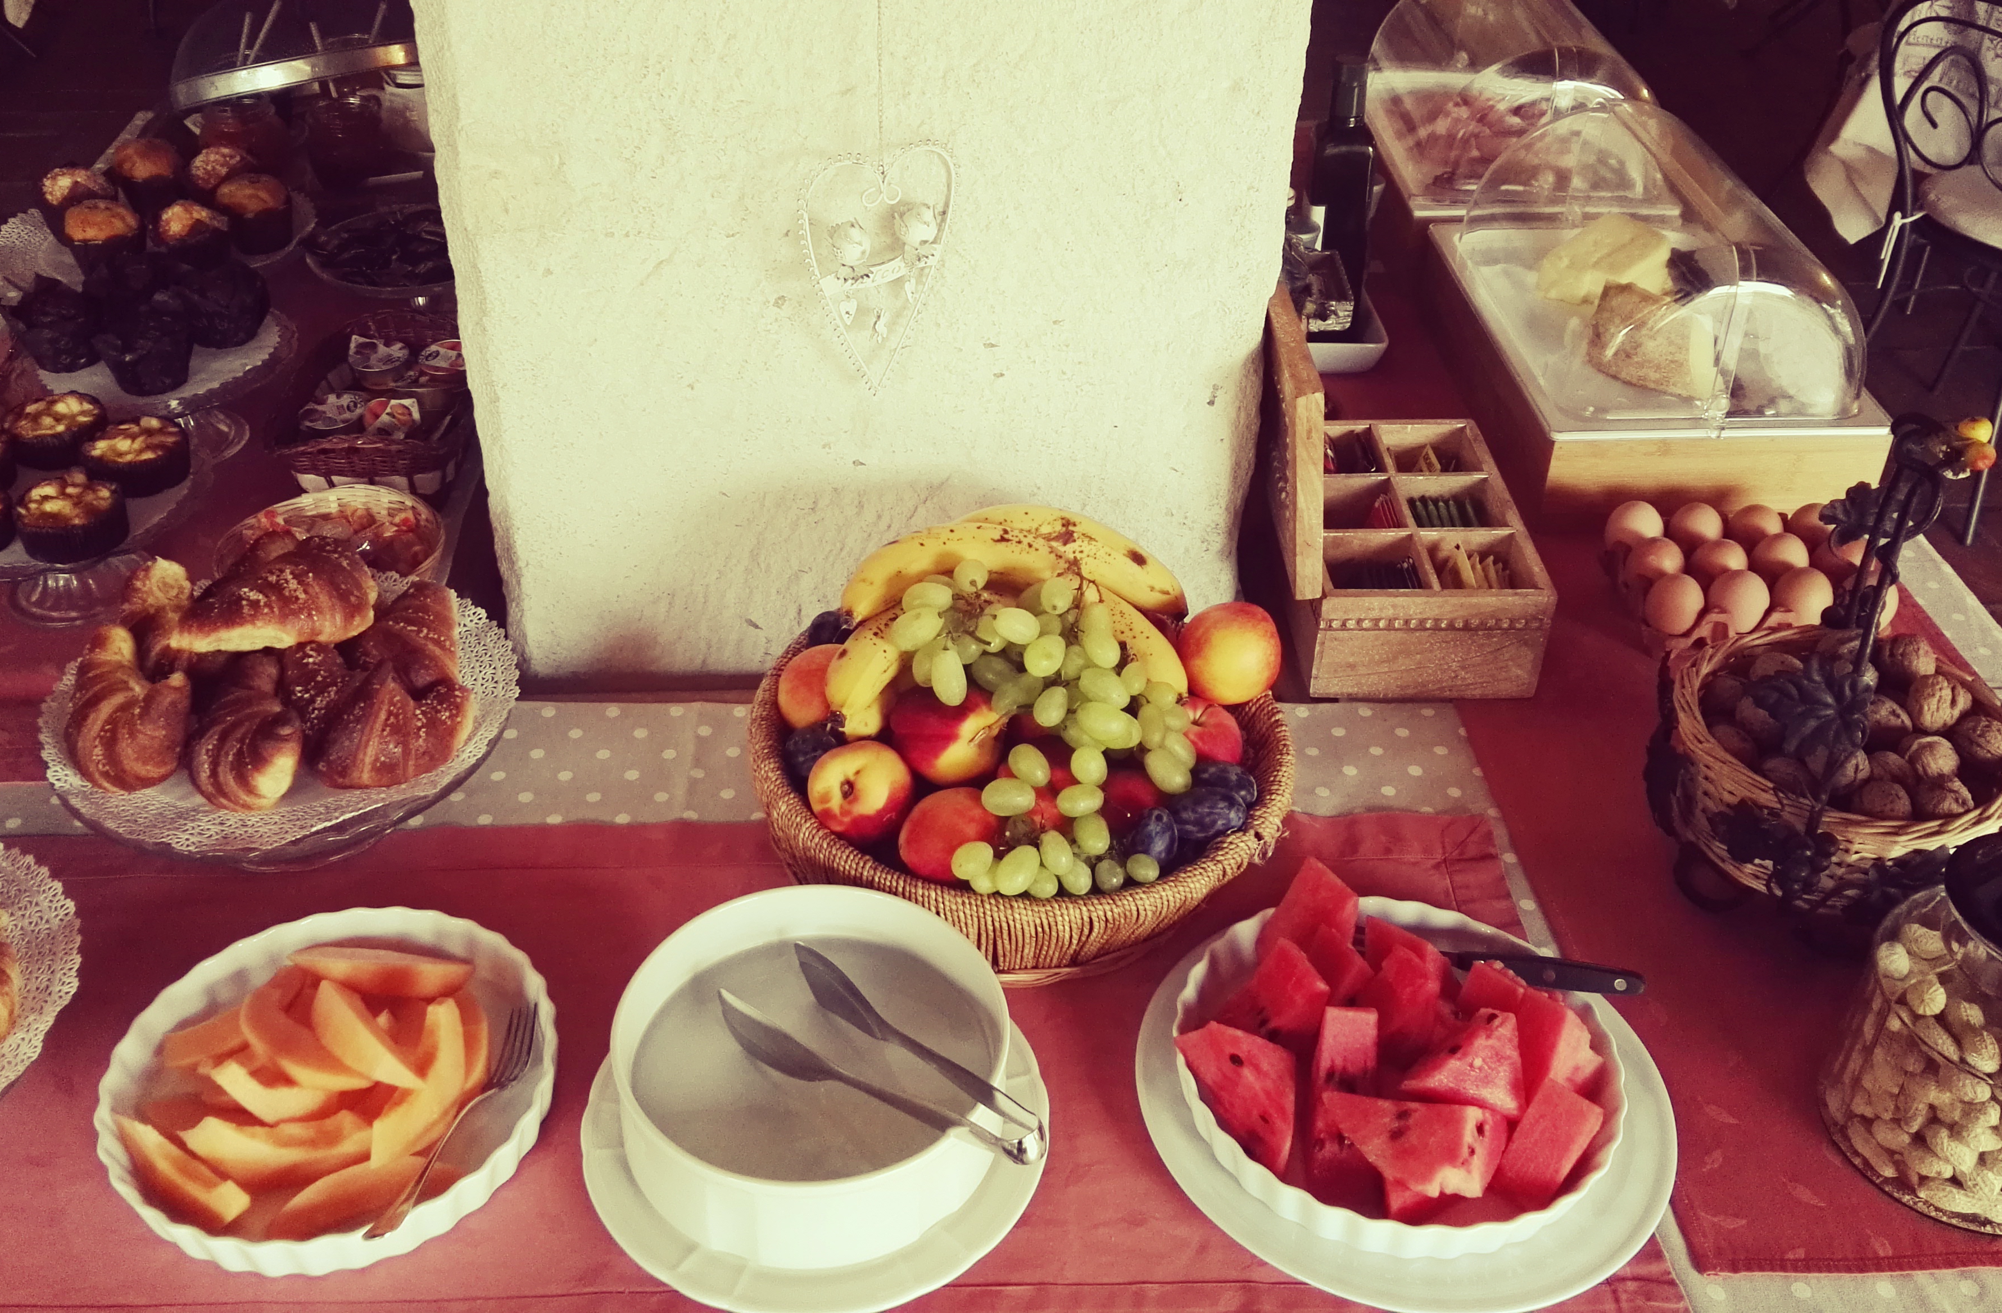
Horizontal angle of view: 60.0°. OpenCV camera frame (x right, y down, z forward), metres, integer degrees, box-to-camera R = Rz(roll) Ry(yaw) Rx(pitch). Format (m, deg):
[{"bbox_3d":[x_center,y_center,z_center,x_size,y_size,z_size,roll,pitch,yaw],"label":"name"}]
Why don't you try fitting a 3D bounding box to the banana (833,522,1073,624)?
[{"bbox_3d":[-0.031,-0.057,1.122,0.154,0.058,0.042,-7,18,3],"label":"banana"}]

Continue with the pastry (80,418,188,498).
[{"bbox_3d":[-0.654,-0.151,1.316,0.070,0.036,0.070,2,35,0],"label":"pastry"}]

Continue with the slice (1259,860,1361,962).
[{"bbox_3d":[0.179,0.152,1.008,0.056,0.068,0.042,8,18,3],"label":"slice"}]

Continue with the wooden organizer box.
[{"bbox_3d":[0.294,-0.146,1.325,0.201,0.240,0.273,0,35,0],"label":"wooden organizer box"}]

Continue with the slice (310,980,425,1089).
[{"bbox_3d":[-0.344,0.206,0.944,0.036,0.032,0.106,-29,44,-36],"label":"slice"}]

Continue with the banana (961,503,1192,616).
[{"bbox_3d":[0.047,-0.064,1.131,0.160,0.054,0.042,20,17,-6],"label":"banana"}]

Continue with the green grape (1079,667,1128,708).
[{"bbox_3d":[0.059,0.018,1.006,0.029,0.021,0.021,31,30,-3],"label":"green grape"}]

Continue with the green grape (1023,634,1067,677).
[{"bbox_3d":[0.026,0.000,1.020,0.023,0.023,0.028,28,-6,-18],"label":"green grape"}]

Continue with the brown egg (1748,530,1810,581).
[{"bbox_3d":[0.602,-0.071,1.340,0.045,0.056,0.045,0,35,0],"label":"brown egg"}]

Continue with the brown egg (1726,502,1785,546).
[{"bbox_3d":[0.599,-0.096,1.377,0.045,0.056,0.045,0,35,0],"label":"brown egg"}]

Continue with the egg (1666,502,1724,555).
[{"bbox_3d":[0.557,-0.099,1.394,0.043,0.055,0.043,1,34,-1],"label":"egg"}]

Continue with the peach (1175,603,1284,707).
[{"bbox_3d":[0.143,-0.002,1.083,0.065,0.064,0.065,1,34,-1],"label":"peach"}]

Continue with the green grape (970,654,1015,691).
[{"bbox_3d":[-0.004,0.009,1.034,0.029,0.021,0.021,35,29,-1],"label":"green grape"}]

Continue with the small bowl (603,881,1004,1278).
[{"bbox_3d":[-0.098,0.221,0.911,0.204,0.082,0.204,1,35,-1],"label":"small bowl"}]

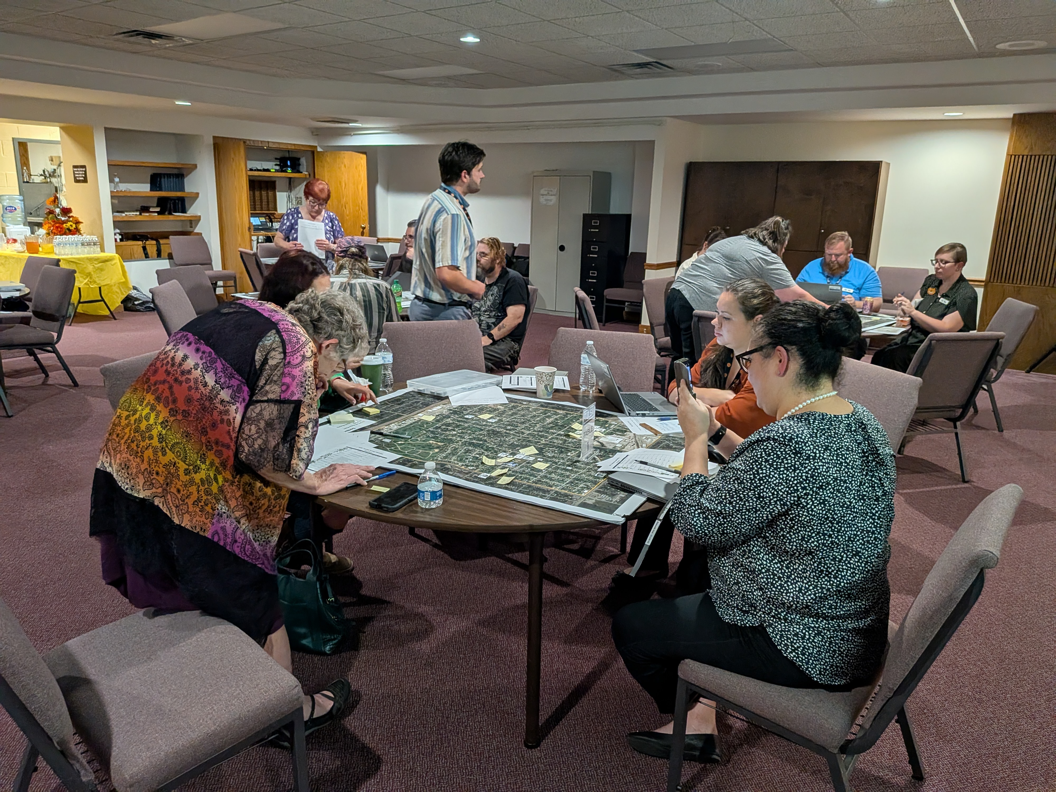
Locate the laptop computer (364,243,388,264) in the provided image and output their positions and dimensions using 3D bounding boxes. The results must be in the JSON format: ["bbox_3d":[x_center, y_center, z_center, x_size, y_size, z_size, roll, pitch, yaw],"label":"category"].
[{"bbox_3d":[-1.596,-1.589,8.050,0.330,0.210,0.300,15,20,40],"label":"laptop computer"}]

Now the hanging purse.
[{"bbox_3d":[-0.768,0.683,2.576,0.230,0.385,0.160,4,16,9],"label":"hanging purse"}]

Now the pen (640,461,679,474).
[{"bbox_3d":[0.386,0.212,2.190,0.150,0.011,0.011,15,20,39],"label":"pen"}]

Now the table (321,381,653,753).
[{"bbox_3d":[-0.114,0.483,2.662,1.528,0.757,1.528,1,16,0],"label":"table"}]

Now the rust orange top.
[{"bbox_3d":[0.869,0.061,2.856,0.460,0.540,0.460,-4,17,-19],"label":"rust orange top"}]

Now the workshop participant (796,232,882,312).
[{"bbox_3d":[2.378,-0.602,5.707,0.660,1.300,0.800,7,16,19],"label":"workshop participant"}]

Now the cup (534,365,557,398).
[{"bbox_3d":[0.071,-0.052,3.005,0.091,0.116,0.091,2,16,0],"label":"cup"}]

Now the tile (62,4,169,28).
[{"bbox_3d":[-2.995,-2.765,5.319,0.600,0.020,0.600,11,18,32],"label":"tile"}]

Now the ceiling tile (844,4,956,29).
[{"bbox_3d":[2.411,-2.454,4.718,0.605,0.020,0.605,12,19,32],"label":"ceiling tile"}]

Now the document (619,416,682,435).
[{"bbox_3d":[0.514,0.107,2.805,0.280,0.003,0.216,-1,16,-10],"label":"document"}]

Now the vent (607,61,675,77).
[{"bbox_3d":[1.064,-3.087,6.886,0.550,0.040,0.550,11,18,32],"label":"vent"}]

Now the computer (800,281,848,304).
[{"bbox_3d":[2.222,-0.782,5.636,0.330,0.215,0.280,6,16,14],"label":"computer"}]

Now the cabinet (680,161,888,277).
[{"bbox_3d":[2.831,-1.671,8.359,2.030,1.880,0.500,12,19,32],"label":"cabinet"}]

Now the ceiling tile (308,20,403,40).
[{"bbox_3d":[-1.317,-2.813,5.632,0.600,0.020,0.600,11,18,32],"label":"ceiling tile"}]

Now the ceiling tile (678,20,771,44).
[{"bbox_3d":[1.396,-2.659,5.347,0.600,0.020,0.600,12,19,32],"label":"ceiling tile"}]

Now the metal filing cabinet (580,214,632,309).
[{"bbox_3d":[0.995,-1.646,9.378,0.385,1.320,0.630,12,19,32],"label":"metal filing cabinet"}]

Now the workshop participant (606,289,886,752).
[{"bbox_3d":[0.604,0.447,1.935,0.750,1.320,0.570,11,18,30],"label":"workshop participant"}]

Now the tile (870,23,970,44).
[{"bbox_3d":[2.740,-2.557,5.153,0.600,0.020,0.600,11,18,32],"label":"tile"}]

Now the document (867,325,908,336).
[{"bbox_3d":[2.411,-0.440,4.931,0.216,0.003,0.280,14,20,36],"label":"document"}]

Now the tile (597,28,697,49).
[{"bbox_3d":[0.882,-2.759,5.660,0.610,0.020,0.610,12,19,32],"label":"tile"}]

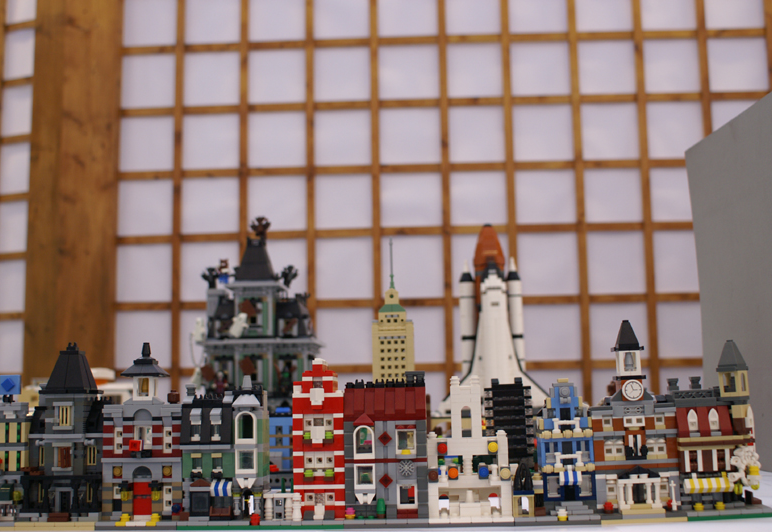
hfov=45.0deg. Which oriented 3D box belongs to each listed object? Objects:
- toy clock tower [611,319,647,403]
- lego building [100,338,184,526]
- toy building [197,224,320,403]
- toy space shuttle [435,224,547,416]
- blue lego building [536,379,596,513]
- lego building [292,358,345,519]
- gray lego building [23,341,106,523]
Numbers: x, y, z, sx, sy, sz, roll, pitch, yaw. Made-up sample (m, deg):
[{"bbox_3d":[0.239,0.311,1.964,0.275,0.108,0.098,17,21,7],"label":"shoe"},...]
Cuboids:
[{"bbox_3d":[0.185,0.073,0.713,0.023,0.061,0.024,-2,-7,4],"label":"toy clock tower"},{"bbox_3d":[-0.188,0.134,0.752,0.065,0.142,0.056,-2,-7,4],"label":"lego building"},{"bbox_3d":[-0.210,0.110,1.640,0.200,0.385,0.205,-2,-7,2],"label":"toy building"},{"bbox_3d":[0.214,0.109,1.860,0.226,0.390,0.175,-1,-7,2],"label":"toy space shuttle"},{"bbox_3d":[0.141,0.141,0.731,0.042,0.103,0.054,-2,-7,3],"label":"blue lego building"},{"bbox_3d":[-0.050,0.138,0.744,0.040,0.124,0.046,-2,-7,4],"label":"lego building"},{"bbox_3d":[-0.252,0.134,0.757,0.065,0.141,0.060,-2,-7,4],"label":"gray lego building"}]

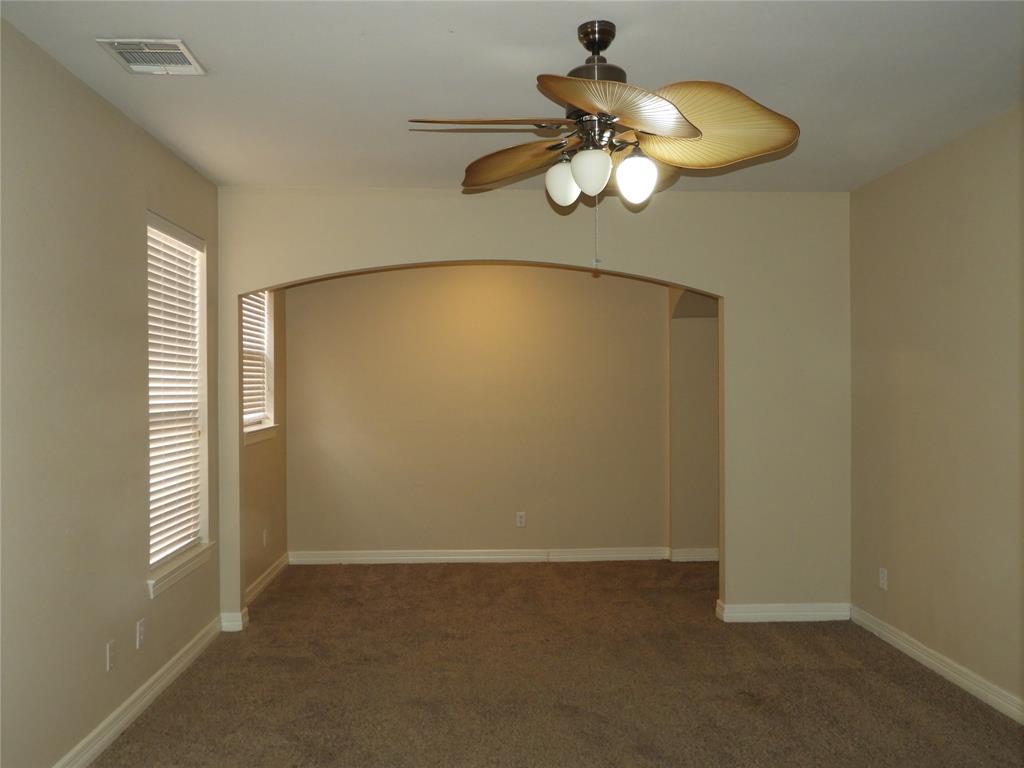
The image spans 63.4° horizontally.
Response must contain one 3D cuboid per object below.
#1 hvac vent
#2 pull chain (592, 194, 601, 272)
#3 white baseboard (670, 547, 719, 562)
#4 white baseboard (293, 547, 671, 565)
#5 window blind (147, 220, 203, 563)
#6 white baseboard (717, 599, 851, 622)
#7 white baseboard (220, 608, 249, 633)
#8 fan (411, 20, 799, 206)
[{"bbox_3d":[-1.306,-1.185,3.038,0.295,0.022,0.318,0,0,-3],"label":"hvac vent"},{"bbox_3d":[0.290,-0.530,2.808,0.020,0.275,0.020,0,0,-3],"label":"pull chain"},{"bbox_3d":[1.545,1.436,6.937,0.409,0.103,0.018,0,0,-3],"label":"white baseboard"},{"bbox_3d":[-0.263,1.445,6.947,3.185,0.103,0.022,0,0,-3],"label":"white baseboard"},{"bbox_3d":[-1.821,0.050,4.360,0.055,1.685,0.850,0,0,-3],"label":"window blind"},{"bbox_3d":[1.734,1.435,5.261,0.827,0.103,0.155,0,0,-3],"label":"white baseboard"},{"bbox_3d":[-1.707,1.453,5.104,0.136,0.103,0.165,0,0,-3],"label":"white baseboard"},{"bbox_3d":[0.314,-0.911,2.806,1.265,0.587,1.275,0,0,-3],"label":"fan"}]

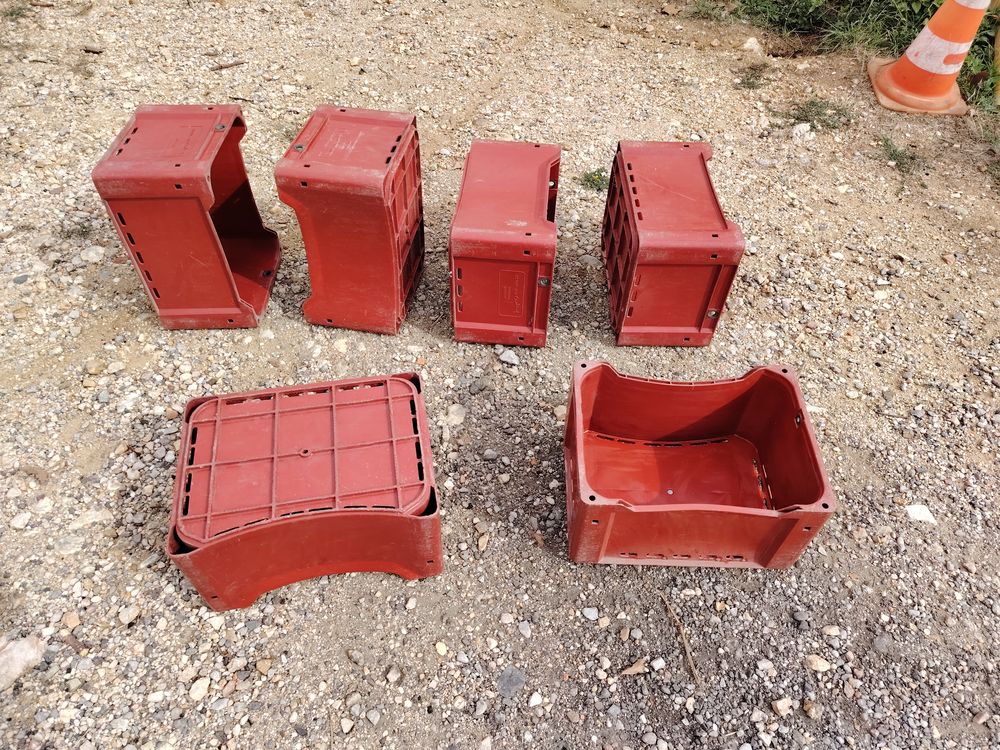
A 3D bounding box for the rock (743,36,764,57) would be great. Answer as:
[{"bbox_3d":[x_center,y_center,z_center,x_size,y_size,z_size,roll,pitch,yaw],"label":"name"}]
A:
[{"bbox_3d":[1.320,-1.716,3.617,0.109,0.071,0.142,16,50,12],"label":"rock"}]

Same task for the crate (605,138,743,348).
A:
[{"bbox_3d":[0.521,-0.427,2.217,0.289,0.405,0.550,1,48,-1],"label":"crate"}]

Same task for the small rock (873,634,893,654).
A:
[{"bbox_3d":[0.864,0.609,1.569,0.046,0.024,0.043,-26,54,-22],"label":"small rock"}]

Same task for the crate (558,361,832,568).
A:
[{"bbox_3d":[0.447,0.219,1.702,0.540,0.285,0.400,2,50,0],"label":"crate"}]

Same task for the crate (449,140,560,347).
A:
[{"bbox_3d":[0.027,-0.428,2.226,0.289,0.405,0.550,4,49,2],"label":"crate"}]

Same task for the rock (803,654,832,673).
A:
[{"bbox_3d":[0.697,0.633,1.522,0.054,0.018,0.029,15,50,12],"label":"rock"}]

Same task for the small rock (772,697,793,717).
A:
[{"bbox_3d":[0.594,0.698,1.458,0.040,0.022,0.035,4,48,2],"label":"small rock"}]

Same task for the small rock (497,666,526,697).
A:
[{"bbox_3d":[0.024,0.664,1.500,0.062,0.025,0.063,5,48,3],"label":"small rock"}]

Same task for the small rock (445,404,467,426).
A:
[{"bbox_3d":[-0.129,0.114,1.980,0.060,0.033,0.071,-3,49,-4],"label":"small rock"}]

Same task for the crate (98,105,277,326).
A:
[{"bbox_3d":[-0.915,-0.476,2.126,0.289,0.550,0.405,-1,47,-1],"label":"crate"}]

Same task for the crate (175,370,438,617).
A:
[{"bbox_3d":[-0.429,0.267,1.632,0.540,0.285,0.400,-7,50,-8],"label":"crate"}]

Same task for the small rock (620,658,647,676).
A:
[{"bbox_3d":[0.293,0.643,1.526,0.063,0.018,0.026,-18,51,-17],"label":"small rock"}]

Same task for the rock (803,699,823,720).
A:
[{"bbox_3d":[0.656,0.703,1.456,0.035,0.022,0.036,4,48,2],"label":"rock"}]

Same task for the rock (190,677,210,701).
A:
[{"bbox_3d":[-0.630,0.659,1.457,0.029,0.018,0.040,21,51,16],"label":"rock"}]

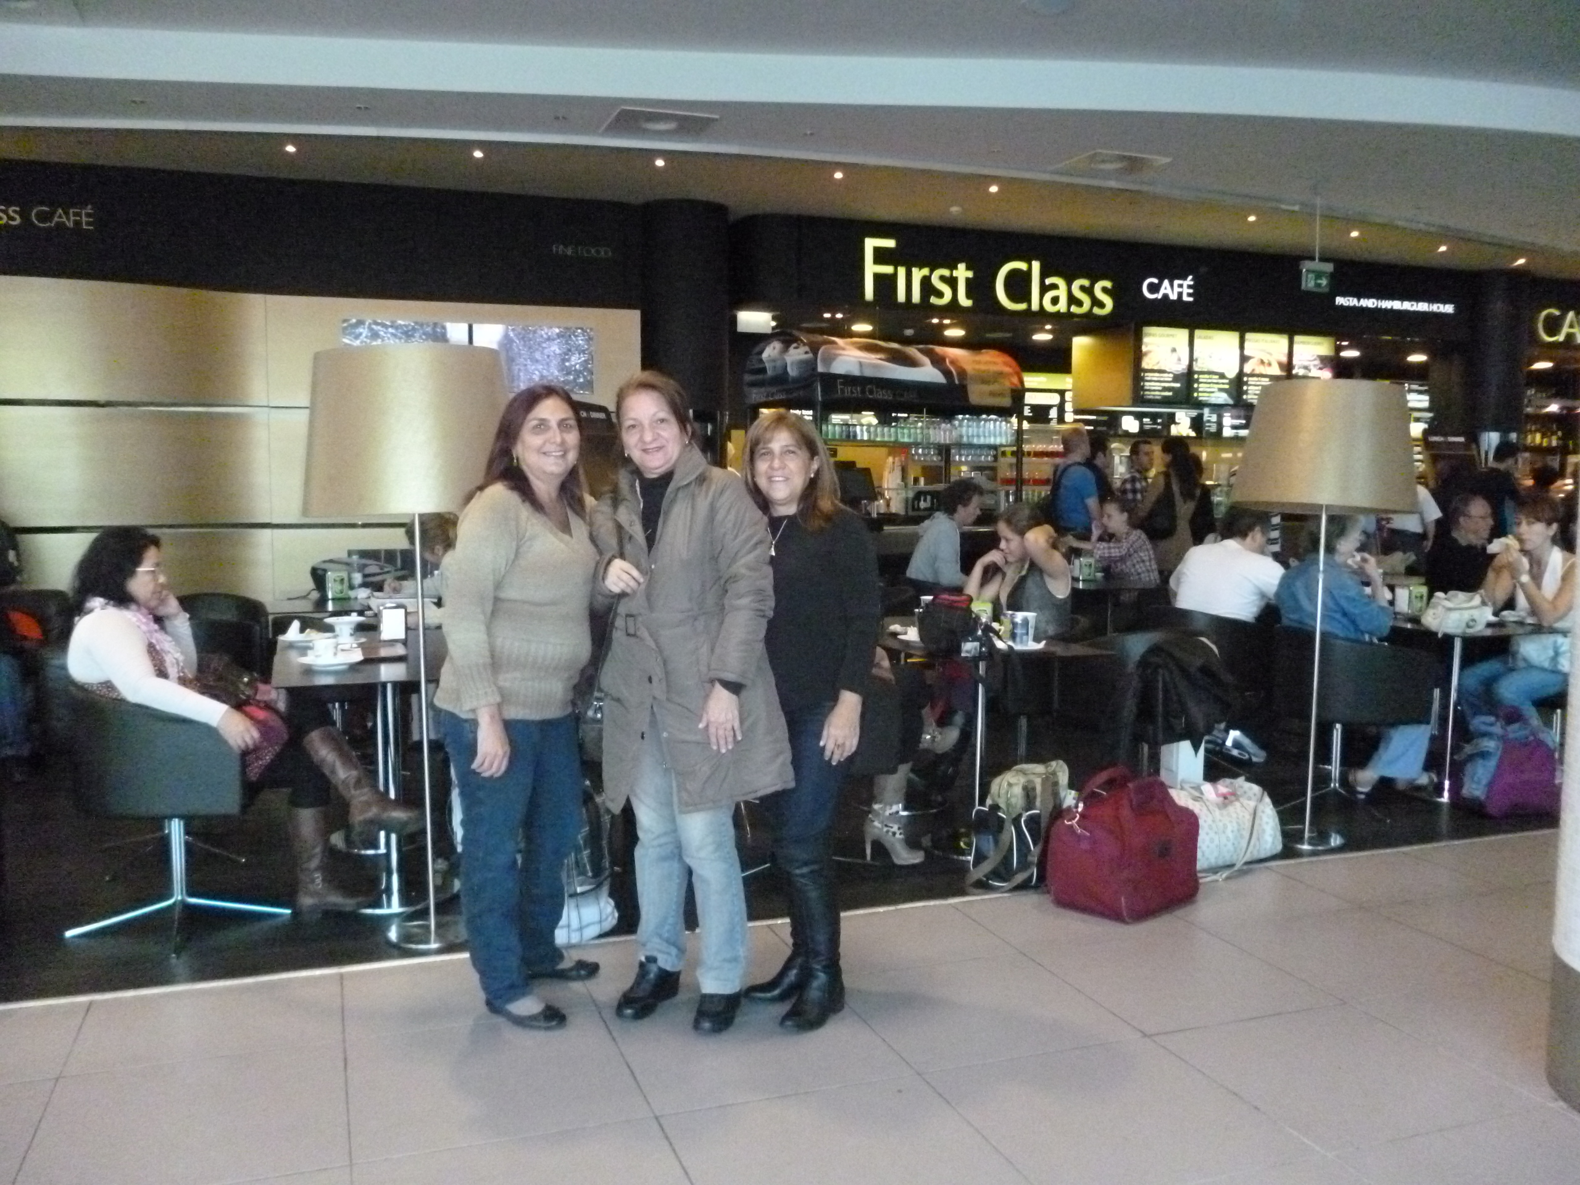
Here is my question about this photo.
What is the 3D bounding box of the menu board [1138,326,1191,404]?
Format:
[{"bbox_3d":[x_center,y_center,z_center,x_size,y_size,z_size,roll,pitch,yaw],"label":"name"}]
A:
[{"bbox_3d":[3.595,-2.189,12.339,0.586,0.716,0.080,-1,5,-20],"label":"menu board"}]

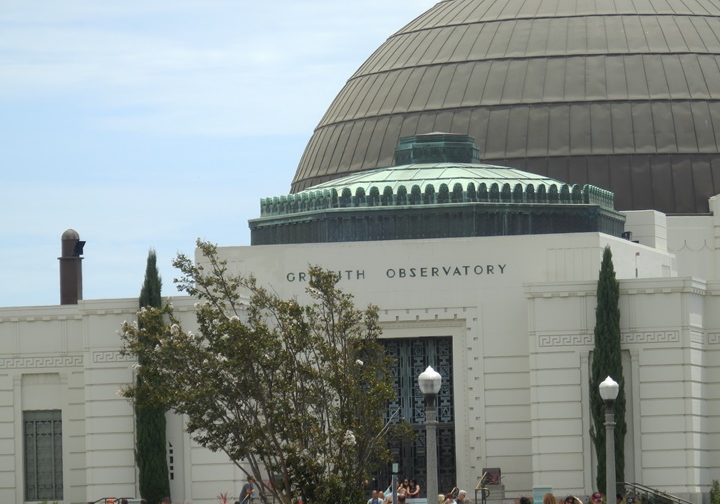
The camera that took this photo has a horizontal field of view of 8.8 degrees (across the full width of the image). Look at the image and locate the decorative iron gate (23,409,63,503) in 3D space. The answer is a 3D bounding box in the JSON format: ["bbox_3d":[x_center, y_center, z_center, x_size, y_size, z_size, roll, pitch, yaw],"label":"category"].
[{"bbox_3d":[-10.783,6.937,159.539,1.410,3.068,0.200,-2,-3,13],"label":"decorative iron gate"}]

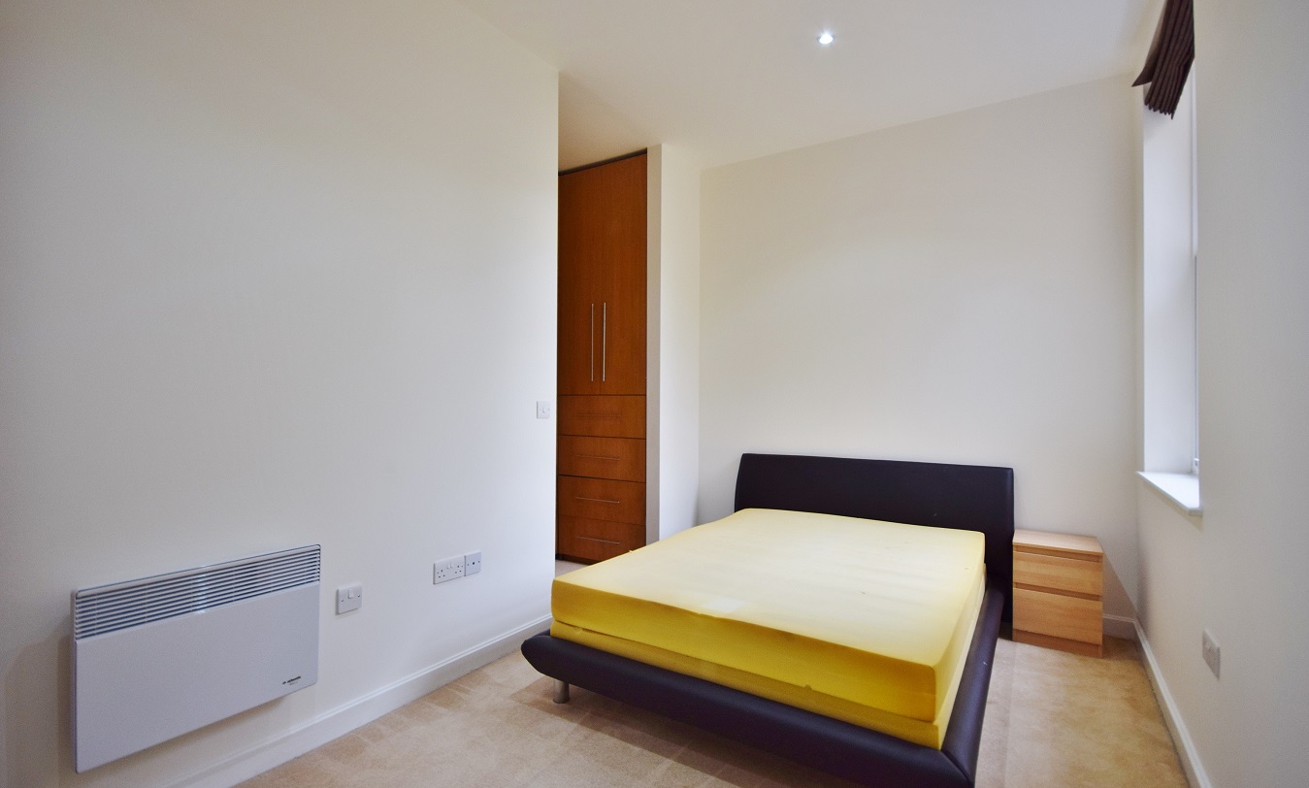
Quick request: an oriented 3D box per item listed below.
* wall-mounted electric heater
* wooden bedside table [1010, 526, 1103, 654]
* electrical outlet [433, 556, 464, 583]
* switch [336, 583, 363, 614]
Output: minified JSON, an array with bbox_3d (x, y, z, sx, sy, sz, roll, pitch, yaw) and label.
[{"bbox_3d":[-1.310,0.722,1.716,0.086,0.458,0.588,0,-1,34],"label":"wall-mounted electric heater"},{"bbox_3d":[2.044,0.992,2.968,0.358,0.494,0.370,0,-1,34],"label":"wooden bedside table"},{"bbox_3d":[-0.866,0.742,2.454,0.010,0.085,0.146,0,-1,34],"label":"electrical outlet"},{"bbox_3d":[-1.099,0.739,2.102,0.011,0.086,0.086,0,-1,34],"label":"switch"}]

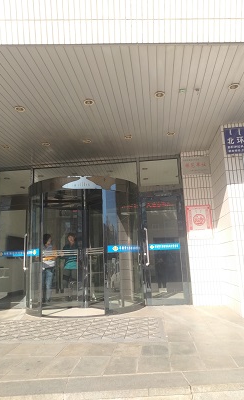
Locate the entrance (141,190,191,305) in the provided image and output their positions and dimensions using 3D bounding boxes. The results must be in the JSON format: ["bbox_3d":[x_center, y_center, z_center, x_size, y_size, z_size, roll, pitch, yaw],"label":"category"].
[{"bbox_3d":[0.897,0.961,6.540,0.941,2.396,0.100,-4,-11,6],"label":"entrance"}]

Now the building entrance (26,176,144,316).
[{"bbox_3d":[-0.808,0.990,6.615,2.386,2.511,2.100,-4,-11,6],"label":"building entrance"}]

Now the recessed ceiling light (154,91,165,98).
[{"bbox_3d":[0.543,-1.515,4.487,0.145,0.050,0.145,-4,-11,6],"label":"recessed ceiling light"}]

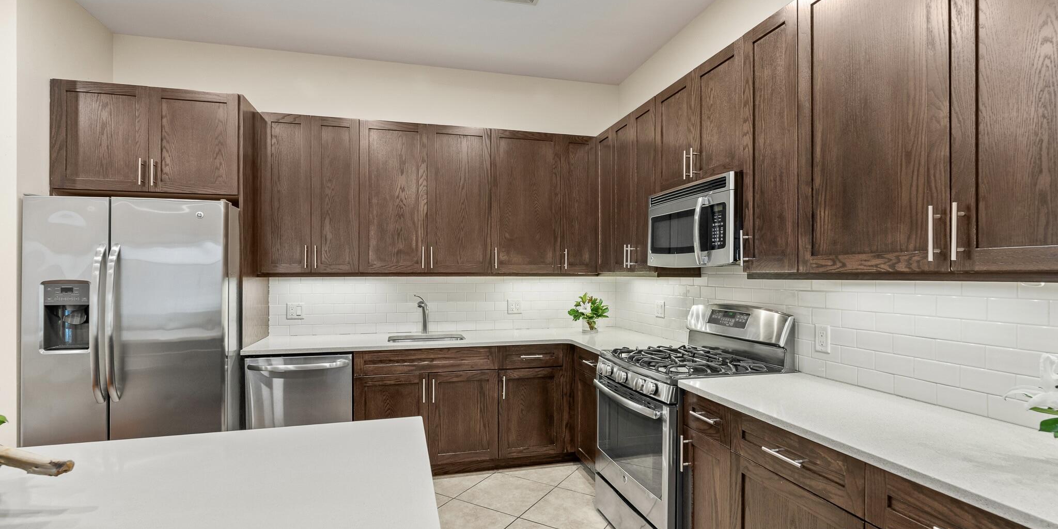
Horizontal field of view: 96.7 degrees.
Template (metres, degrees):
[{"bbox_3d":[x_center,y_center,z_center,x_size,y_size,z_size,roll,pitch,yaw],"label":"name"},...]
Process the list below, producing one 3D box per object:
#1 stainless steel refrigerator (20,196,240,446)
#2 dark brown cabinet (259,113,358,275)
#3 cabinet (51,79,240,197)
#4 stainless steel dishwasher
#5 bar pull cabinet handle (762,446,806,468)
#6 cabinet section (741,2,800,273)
[{"bbox_3d":[-2.215,0.535,2.835,0.910,1.770,0.840,0,-1,-15],"label":"stainless steel refrigerator"},{"bbox_3d":[-1.510,-0.472,3.333,0.616,1.076,0.326,0,-1,-15],"label":"dark brown cabinet"},{"bbox_3d":[-2.241,-0.700,2.981,0.910,0.617,0.640,0,-1,-15],"label":"cabinet"},{"bbox_3d":[-1.492,0.999,3.176,0.608,0.853,0.635,0,-1,-15],"label":"stainless steel dishwasher"},{"bbox_3d":[0.803,0.604,1.472,0.036,0.012,0.156,0,-1,-15],"label":"bar pull cabinet handle"},{"bbox_3d":[1.151,-0.491,1.980,0.335,1.052,0.300,0,-1,-15],"label":"cabinet section"}]

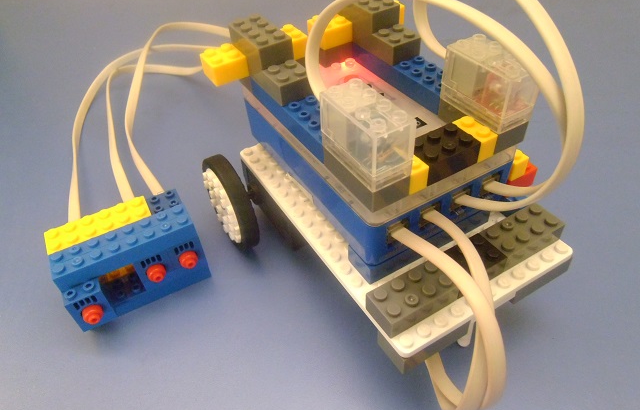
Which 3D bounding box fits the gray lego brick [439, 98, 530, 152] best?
[{"bbox_3d":[0.064,-0.035,0.193,0.016,0.010,0.032,-24,47,-20],"label":"gray lego brick"}]

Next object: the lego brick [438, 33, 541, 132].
[{"bbox_3d":[0.064,-0.047,0.184,0.016,0.024,0.032,-24,47,-20],"label":"lego brick"}]

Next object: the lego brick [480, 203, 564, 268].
[{"bbox_3d":[0.083,0.013,0.201,0.032,0.011,0.016,-24,47,-20],"label":"lego brick"}]

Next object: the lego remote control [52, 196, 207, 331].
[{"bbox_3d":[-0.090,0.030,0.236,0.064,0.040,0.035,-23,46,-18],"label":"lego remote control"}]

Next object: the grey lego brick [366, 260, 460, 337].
[{"bbox_3d":[0.035,0.034,0.181,0.032,0.011,0.016,-24,47,-20],"label":"grey lego brick"}]

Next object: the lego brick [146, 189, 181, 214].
[{"bbox_3d":[-0.078,0.002,0.245,0.016,0.011,0.016,-23,46,-18],"label":"lego brick"}]

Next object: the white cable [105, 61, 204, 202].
[{"bbox_3d":[-0.100,-0.056,0.295,0.080,0.042,0.135,-24,47,-20],"label":"white cable"}]

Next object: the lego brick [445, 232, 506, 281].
[{"bbox_3d":[0.059,0.024,0.190,0.024,0.011,0.016,-24,47,-20],"label":"lego brick"}]

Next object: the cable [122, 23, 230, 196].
[{"bbox_3d":[-0.083,-0.071,0.298,0.090,0.046,0.139,-24,47,-20],"label":"cable"}]

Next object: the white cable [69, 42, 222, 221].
[{"bbox_3d":[-0.105,-0.059,0.305,0.131,0.046,0.133,-24,47,-20],"label":"white cable"}]

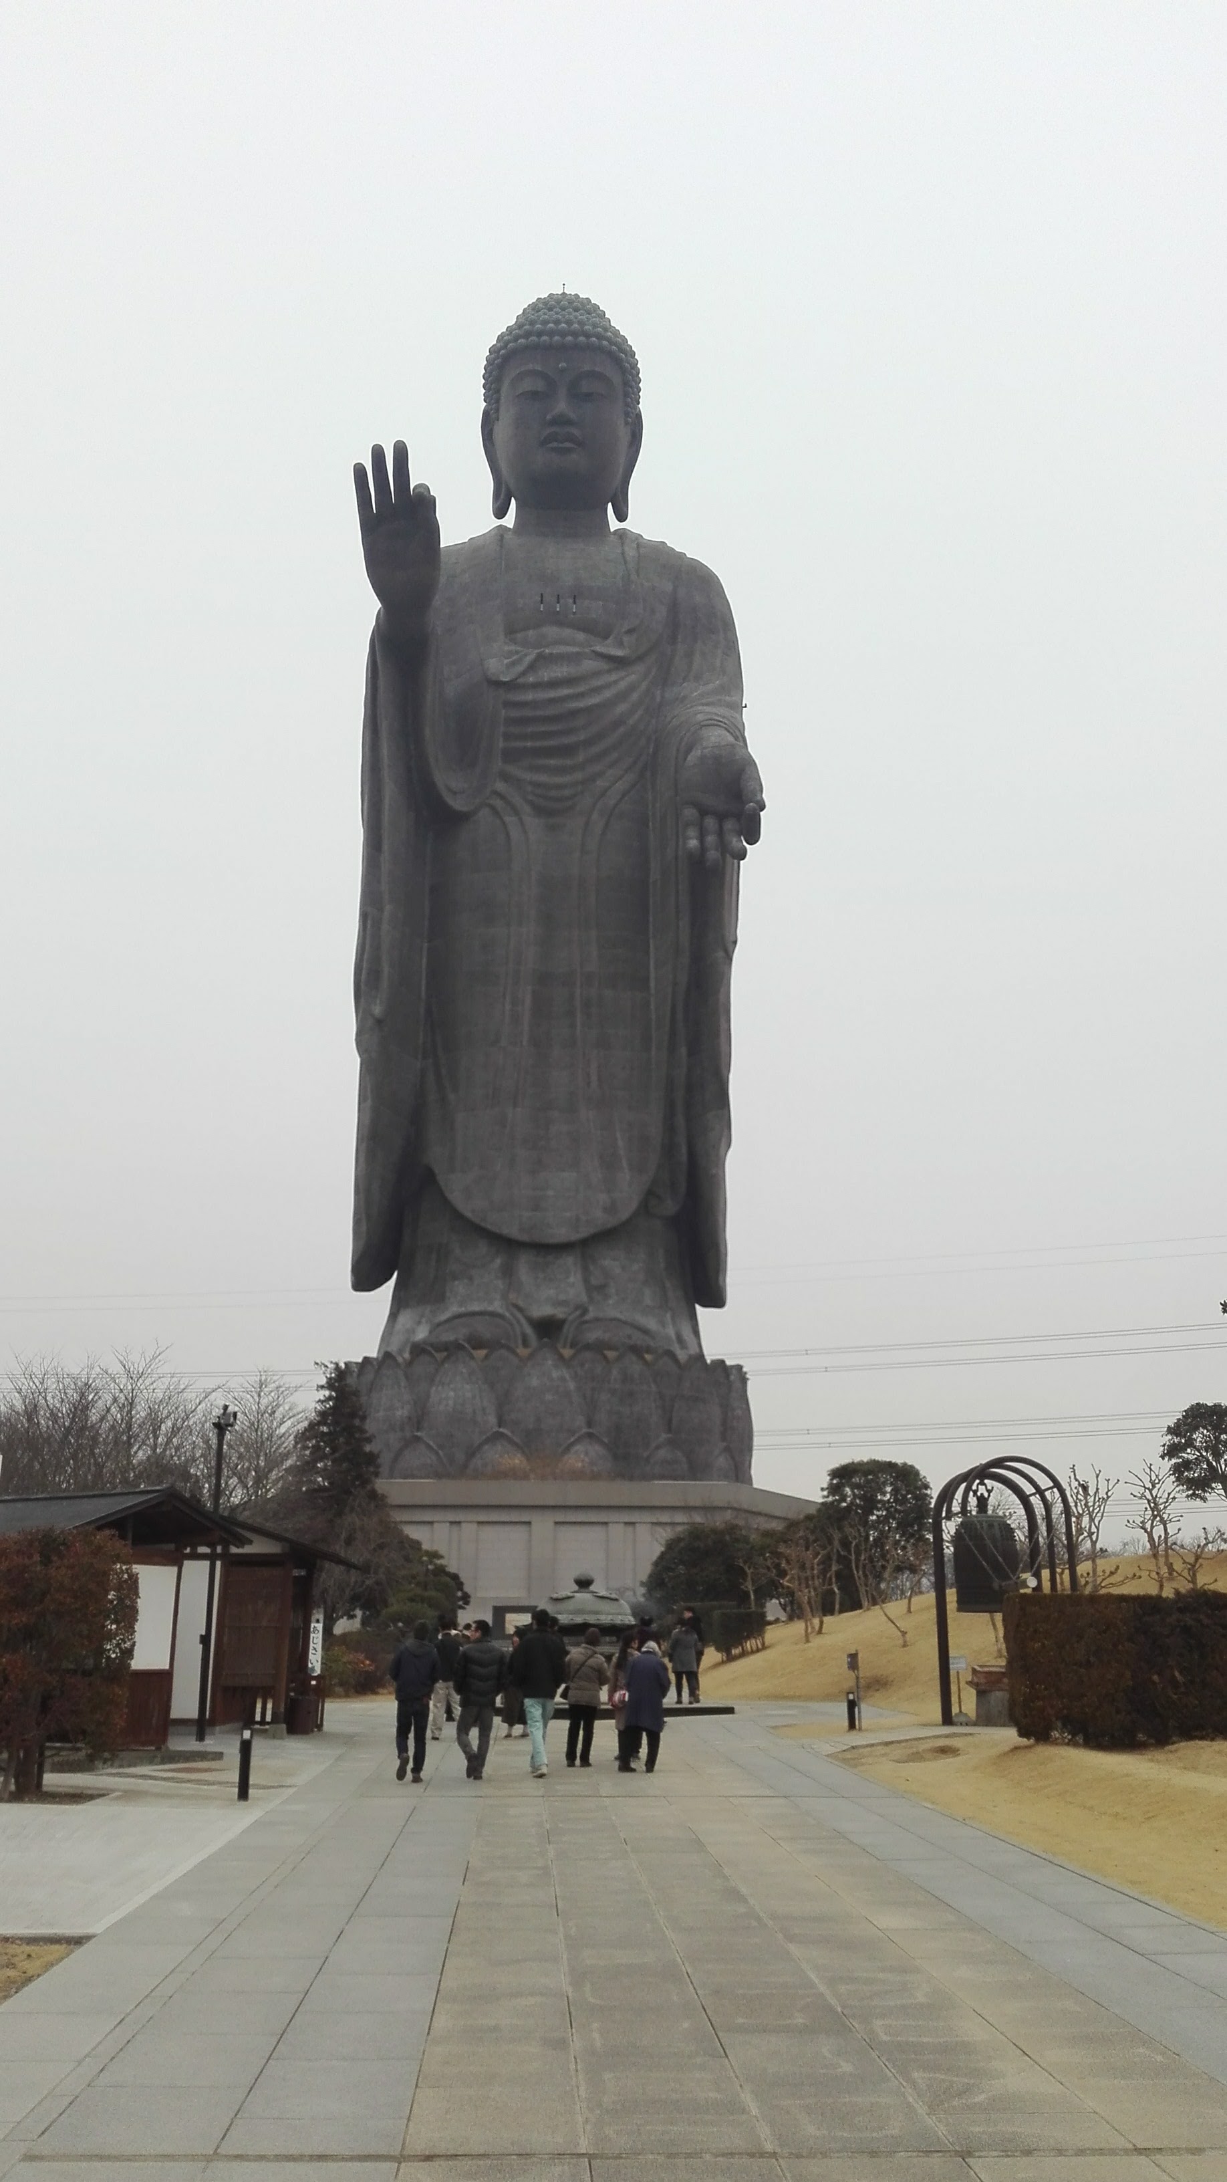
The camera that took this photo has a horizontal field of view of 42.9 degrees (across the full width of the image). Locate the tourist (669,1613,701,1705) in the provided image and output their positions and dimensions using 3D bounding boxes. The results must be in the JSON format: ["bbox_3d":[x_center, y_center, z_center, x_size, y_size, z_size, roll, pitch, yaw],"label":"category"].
[{"bbox_3d":[1.411,11.166,30.607,0.520,1.584,0.340,0,-19,0],"label":"tourist"}]

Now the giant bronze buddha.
[{"bbox_3d":[-5.500,-23.324,127.454,32.000,110.000,30.000,1,-19,-3],"label":"giant bronze buddha"}]

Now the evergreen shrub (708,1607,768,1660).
[{"bbox_3d":[3.470,14.975,42.966,1.500,1.400,1.200,3,-19,-8],"label":"evergreen shrub"}]

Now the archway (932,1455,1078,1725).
[{"bbox_3d":[6.930,8.819,27.633,2.000,4.430,2.000,0,-19,0],"label":"archway"}]

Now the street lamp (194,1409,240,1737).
[{"bbox_3d":[-5.962,7.193,23.663,0.400,4.950,0.320,3,-19,-9],"label":"street lamp"}]

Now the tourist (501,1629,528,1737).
[{"bbox_3d":[-1.465,8.995,23.763,0.460,1.563,0.460,2,-19,-7],"label":"tourist"}]

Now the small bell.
[{"bbox_3d":[6.871,8.446,28.607,1.200,2.130,1.200,0,-19,0],"label":"small bell"}]

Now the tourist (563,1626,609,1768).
[{"bbox_3d":[-0.339,7.425,19.188,0.560,1.600,0.420,-2,-19,5],"label":"tourist"}]

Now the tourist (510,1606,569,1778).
[{"bbox_3d":[-0.820,6.872,17.886,0.540,1.800,0.480,1,-19,-3],"label":"tourist"}]

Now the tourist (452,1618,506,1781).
[{"bbox_3d":[-1.511,6.849,17.620,0.550,1.672,0.460,1,-19,-3],"label":"tourist"}]

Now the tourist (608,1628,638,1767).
[{"bbox_3d":[0.173,7.642,19.791,0.500,1.580,0.400,-9,-21,24],"label":"tourist"}]

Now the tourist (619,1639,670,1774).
[{"bbox_3d":[0.396,7.228,18.372,0.520,1.439,0.420,-3,-19,8],"label":"tourist"}]

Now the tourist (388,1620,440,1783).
[{"bbox_3d":[-2.214,6.783,17.398,0.540,1.654,0.480,1,-19,-3],"label":"tourist"}]

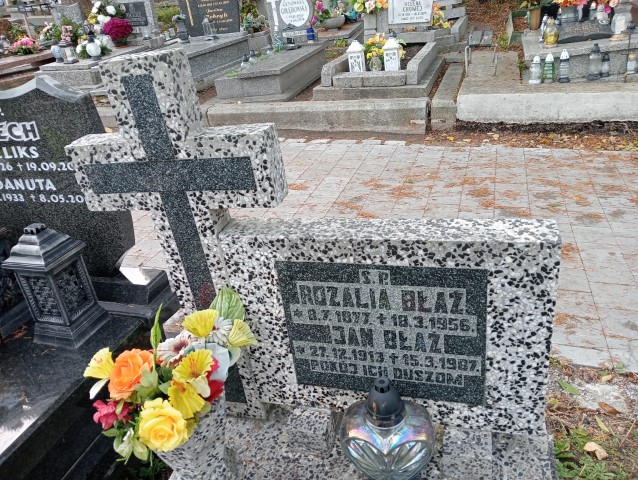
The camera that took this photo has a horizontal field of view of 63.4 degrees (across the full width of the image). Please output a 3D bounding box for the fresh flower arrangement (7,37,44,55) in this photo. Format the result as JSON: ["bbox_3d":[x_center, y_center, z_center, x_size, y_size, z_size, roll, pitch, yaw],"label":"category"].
[{"bbox_3d":[-4.390,-2.899,7.700,0.500,0.260,0.400,2,29,18],"label":"fresh flower arrangement"}]

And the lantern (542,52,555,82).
[{"bbox_3d":[2.142,-1.603,4.800,0.115,0.265,0.115,2,29,18],"label":"lantern"}]

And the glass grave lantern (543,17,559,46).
[{"bbox_3d":[2.308,-2.079,5.150,0.145,0.285,0.145,2,29,18],"label":"glass grave lantern"}]

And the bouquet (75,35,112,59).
[{"bbox_3d":[-2.933,-2.511,6.720,0.400,0.240,0.280,2,27,18],"label":"bouquet"}]

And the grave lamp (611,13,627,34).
[{"bbox_3d":[3.044,-2.200,5.250,0.155,0.225,0.155,2,29,18],"label":"grave lamp"}]

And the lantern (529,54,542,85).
[{"bbox_3d":[2.012,-1.584,4.800,0.120,0.265,0.120,2,29,18],"label":"lantern"}]

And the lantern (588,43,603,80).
[{"bbox_3d":[2.542,-1.645,4.751,0.112,0.320,0.112,2,27,18],"label":"lantern"}]

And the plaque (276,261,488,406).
[{"bbox_3d":[0.134,0.195,1.101,0.426,0.334,0.020,1,27,19],"label":"plaque"}]

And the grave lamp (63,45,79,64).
[{"bbox_3d":[-3.173,-2.399,6.596,0.135,0.250,0.135,2,27,18],"label":"grave lamp"}]

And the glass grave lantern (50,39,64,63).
[{"bbox_3d":[-3.363,-2.440,6.639,0.125,0.280,0.125,2,27,18],"label":"glass grave lantern"}]

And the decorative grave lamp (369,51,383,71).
[{"bbox_3d":[0.559,-1.764,5.077,0.120,0.200,0.120,2,27,18],"label":"decorative grave lamp"}]

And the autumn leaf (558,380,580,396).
[{"bbox_3d":[0.808,0.471,1.664,0.030,0.012,0.078,-19,28,-24],"label":"autumn leaf"}]

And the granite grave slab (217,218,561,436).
[{"bbox_3d":[0.160,0.204,1.239,0.730,0.519,0.089,1,29,18],"label":"granite grave slab"}]

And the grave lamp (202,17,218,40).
[{"bbox_3d":[-1.575,-3.071,7.500,0.200,0.330,0.200,2,29,18],"label":"grave lamp"}]

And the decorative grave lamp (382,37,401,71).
[{"bbox_3d":[0.716,-1.820,5.050,0.142,0.325,0.142,2,27,18],"label":"decorative grave lamp"}]

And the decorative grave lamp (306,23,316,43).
[{"bbox_3d":[-0.104,-2.892,7.200,0.120,0.260,0.120,-6,27,3],"label":"decorative grave lamp"}]

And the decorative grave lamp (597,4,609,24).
[{"bbox_3d":[3.210,-2.554,5.850,0.130,0.220,0.130,2,29,18],"label":"decorative grave lamp"}]

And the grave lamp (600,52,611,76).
[{"bbox_3d":[2.690,-1.648,4.850,0.090,0.215,0.090,2,29,18],"label":"grave lamp"}]

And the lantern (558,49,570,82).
[{"bbox_3d":[2.277,-1.623,4.786,0.098,0.295,0.098,2,27,18],"label":"lantern"}]

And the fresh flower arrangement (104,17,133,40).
[{"bbox_3d":[-2.879,-3.008,7.400,0.360,0.330,0.360,2,27,18],"label":"fresh flower arrangement"}]

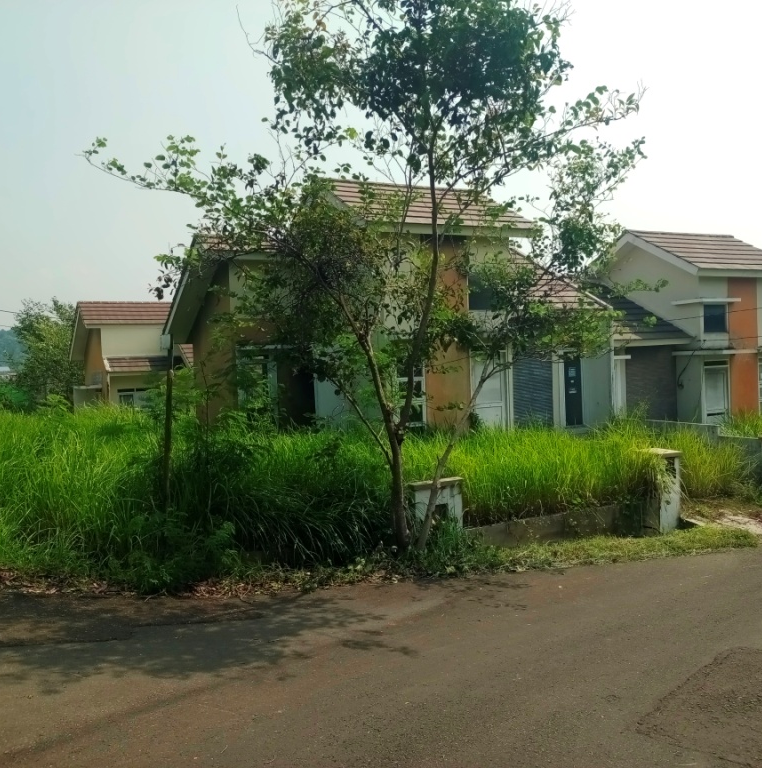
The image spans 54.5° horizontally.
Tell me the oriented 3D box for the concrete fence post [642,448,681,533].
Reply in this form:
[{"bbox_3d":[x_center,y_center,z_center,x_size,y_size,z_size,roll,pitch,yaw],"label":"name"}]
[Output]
[{"bbox_3d":[4.298,1.647,11.399,0.420,1.168,0.500,-3,2,-24],"label":"concrete fence post"}]

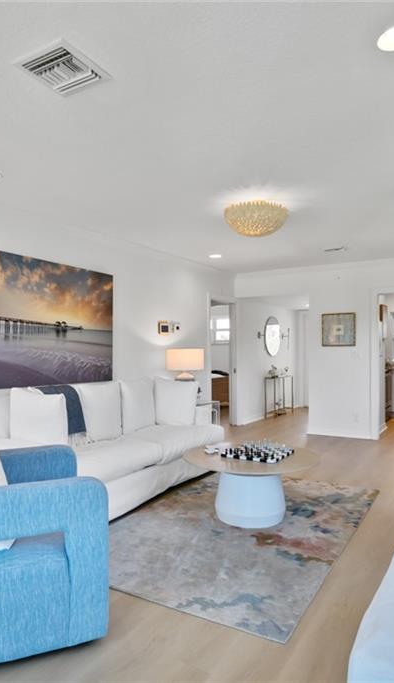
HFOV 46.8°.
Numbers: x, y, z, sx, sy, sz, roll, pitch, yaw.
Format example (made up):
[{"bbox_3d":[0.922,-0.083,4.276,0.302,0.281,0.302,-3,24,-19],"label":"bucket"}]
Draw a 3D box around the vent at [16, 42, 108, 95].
[{"bbox_3d":[-0.565,-1.143,1.951,0.298,0.030,0.298,0,-1,31],"label":"vent"}]

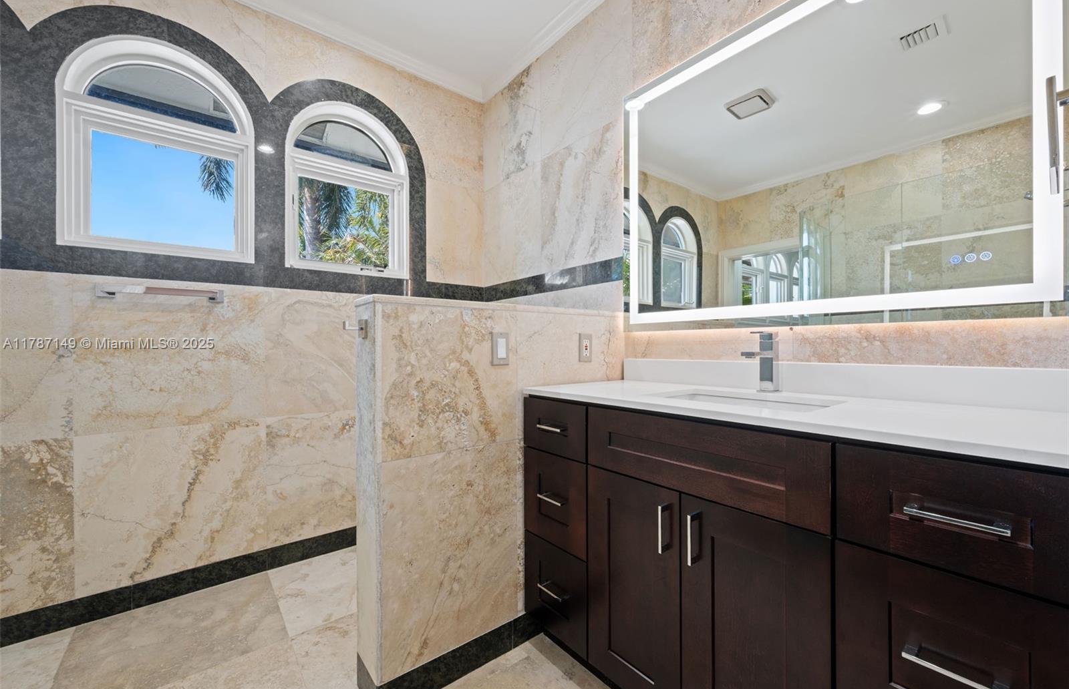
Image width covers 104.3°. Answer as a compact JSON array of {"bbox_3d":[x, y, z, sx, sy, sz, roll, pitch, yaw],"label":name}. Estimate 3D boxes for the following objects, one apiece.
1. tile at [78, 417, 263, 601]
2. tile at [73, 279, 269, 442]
[{"bbox_3d":[-1.504,0.655,1.767,0.612,0.612,0.015,0,0,-39],"label":"tile"},{"bbox_3d":[-1.508,0.042,1.769,0.612,0.613,0.015,0,0,-39],"label":"tile"}]

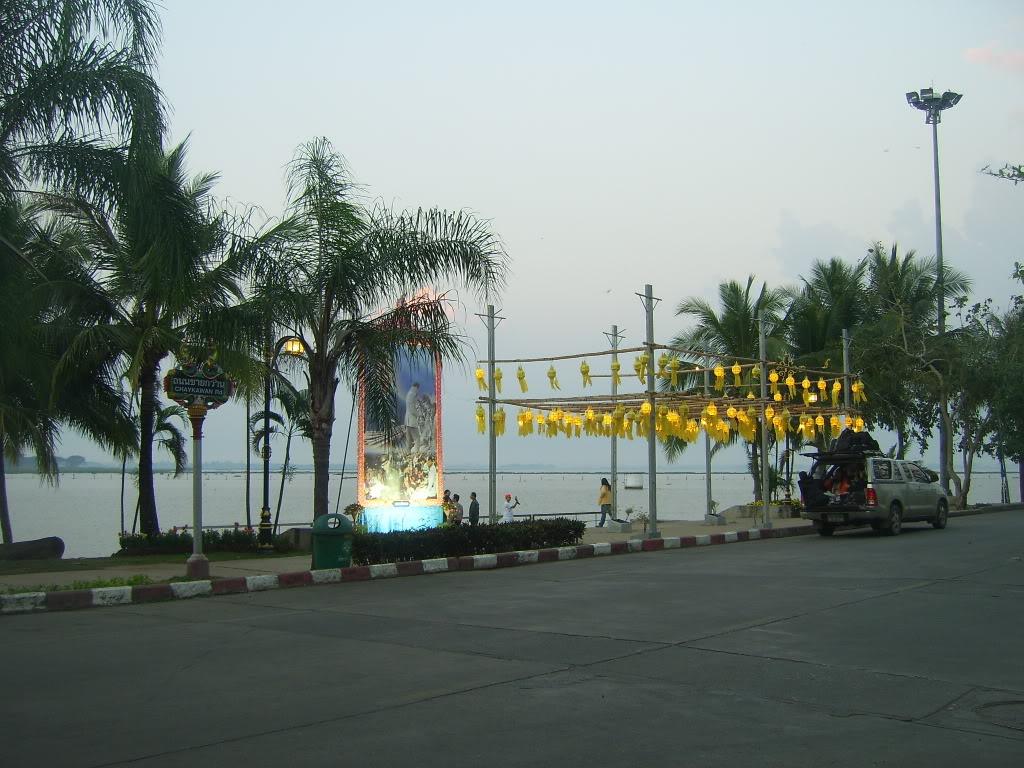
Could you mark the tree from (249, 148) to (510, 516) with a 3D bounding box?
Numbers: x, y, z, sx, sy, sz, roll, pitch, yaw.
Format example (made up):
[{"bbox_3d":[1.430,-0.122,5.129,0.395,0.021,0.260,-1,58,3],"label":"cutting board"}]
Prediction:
[{"bbox_3d":[-2.658,-0.787,21.420,4.900,7.700,4.600,0,-4,0],"label":"tree"}]

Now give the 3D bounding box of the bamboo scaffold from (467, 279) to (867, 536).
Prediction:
[{"bbox_3d":[4.273,0.941,27.690,4.910,5.150,10.560,-4,-6,39],"label":"bamboo scaffold"}]

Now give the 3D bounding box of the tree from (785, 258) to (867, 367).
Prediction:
[{"bbox_3d":[10.660,0.023,38.107,4.600,8.600,4.600,0,-4,0],"label":"tree"}]

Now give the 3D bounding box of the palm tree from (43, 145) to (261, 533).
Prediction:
[{"bbox_3d":[-6.619,-0.733,20.814,4.100,7.500,4.100,0,-4,0],"label":"palm tree"}]

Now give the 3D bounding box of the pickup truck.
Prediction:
[{"bbox_3d":[8.878,2.652,26.987,1.800,1.860,5.200,-3,-6,38],"label":"pickup truck"}]

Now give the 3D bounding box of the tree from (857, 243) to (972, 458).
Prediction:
[{"bbox_3d":[15.433,-0.360,43.651,4.800,10.200,4.800,0,-4,0],"label":"tree"}]

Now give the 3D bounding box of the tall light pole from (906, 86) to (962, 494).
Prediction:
[{"bbox_3d":[17.250,-3.539,45.396,2.200,16.784,2.200,0,-4,0],"label":"tall light pole"}]

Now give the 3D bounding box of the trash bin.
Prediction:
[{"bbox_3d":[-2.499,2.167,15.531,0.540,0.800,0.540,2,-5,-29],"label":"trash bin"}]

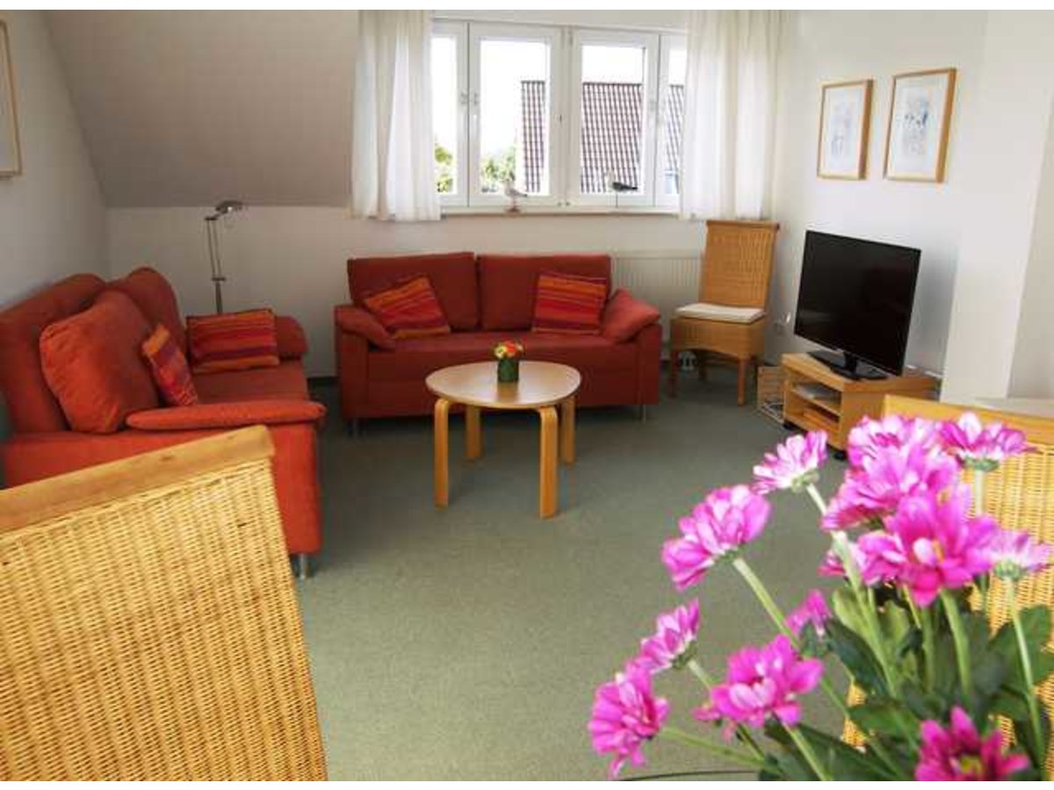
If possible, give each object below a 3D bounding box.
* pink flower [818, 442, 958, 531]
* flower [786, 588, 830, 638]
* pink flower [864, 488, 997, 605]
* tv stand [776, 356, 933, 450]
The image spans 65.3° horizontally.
[{"bbox_3d":[0.248,0.065,0.560,0.080,0.046,0.080,-15,12,0],"label":"pink flower"},{"bbox_3d":[0.219,0.171,0.640,0.038,0.036,0.037,6,17,20],"label":"flower"},{"bbox_3d":[0.265,0.099,0.540,0.086,0.068,0.056,9,18,27],"label":"pink flower"},{"bbox_3d":[1.636,0.040,4.155,0.468,0.383,0.616,-2,14,-9],"label":"tv stand"}]

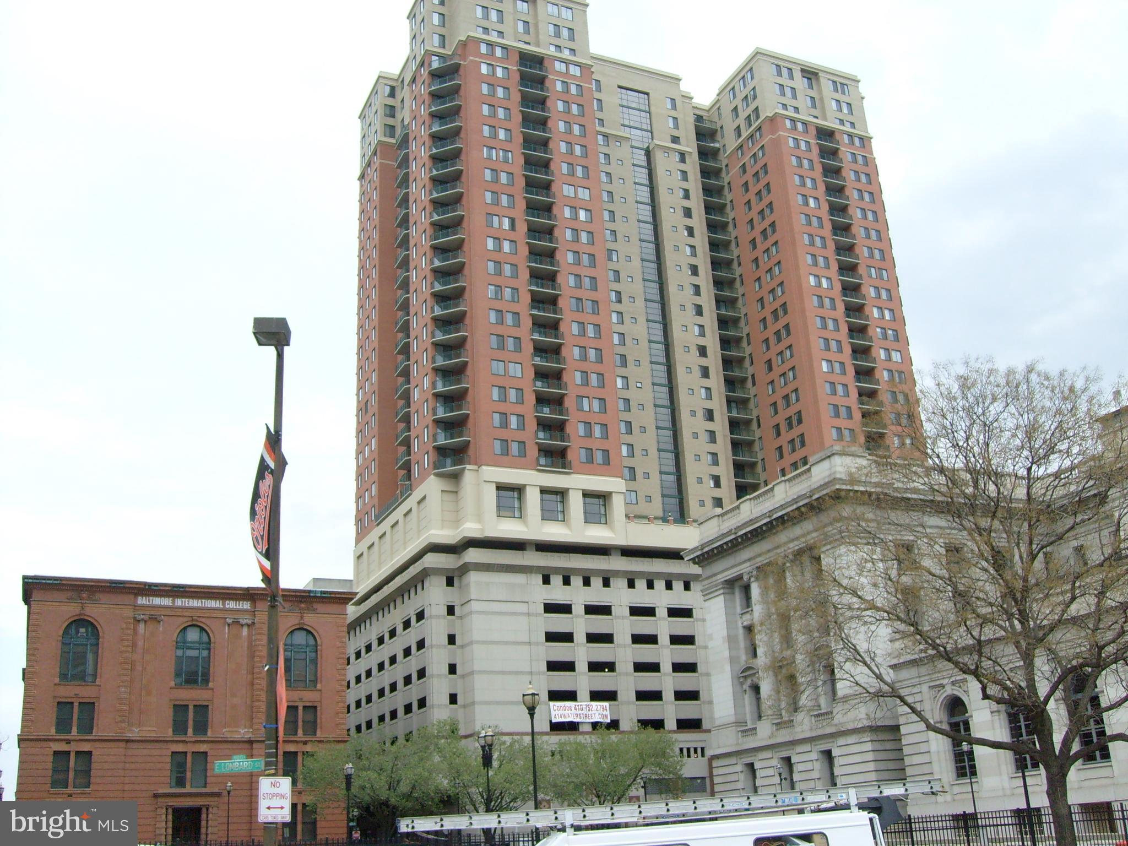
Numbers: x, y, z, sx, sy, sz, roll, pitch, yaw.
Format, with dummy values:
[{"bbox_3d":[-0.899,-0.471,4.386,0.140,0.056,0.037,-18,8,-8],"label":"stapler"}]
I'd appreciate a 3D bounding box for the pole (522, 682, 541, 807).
[{"bbox_3d":[-0.661,8.972,27.065,0.450,5.586,0.450,6,-23,-24],"label":"pole"}]

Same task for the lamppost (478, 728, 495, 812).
[{"bbox_3d":[-2.843,14.882,43.456,0.480,6.211,1.150,6,-23,-24],"label":"lamppost"}]

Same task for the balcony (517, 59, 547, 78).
[{"bbox_3d":[-3.916,-41.011,133.372,3.905,1.282,1.642,6,-23,-24],"label":"balcony"}]

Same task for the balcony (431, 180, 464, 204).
[{"bbox_3d":[-12.774,-25.638,127.799,4.277,1.300,2.507,-10,-22,18],"label":"balcony"}]

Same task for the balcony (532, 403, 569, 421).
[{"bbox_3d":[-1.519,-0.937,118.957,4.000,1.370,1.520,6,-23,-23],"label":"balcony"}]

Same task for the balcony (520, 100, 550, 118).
[{"bbox_3d":[-3.594,-35.681,131.319,3.905,1.282,1.642,6,-23,-24],"label":"balcony"}]

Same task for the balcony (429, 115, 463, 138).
[{"bbox_3d":[-13.205,-33.180,128.474,4.435,1.282,1.872,-10,-22,18],"label":"balcony"}]

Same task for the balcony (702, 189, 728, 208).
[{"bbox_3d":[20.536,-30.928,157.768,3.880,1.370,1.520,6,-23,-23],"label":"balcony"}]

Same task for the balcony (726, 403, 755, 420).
[{"bbox_3d":[22.003,-1.018,145.258,3.782,1.282,1.642,6,-23,-24],"label":"balcony"}]

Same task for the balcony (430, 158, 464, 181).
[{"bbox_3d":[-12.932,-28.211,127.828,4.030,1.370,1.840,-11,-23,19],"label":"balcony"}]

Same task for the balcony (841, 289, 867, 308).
[{"bbox_3d":[35.776,-15.311,142.759,3.946,1.296,2.074,6,-22,-25],"label":"balcony"}]

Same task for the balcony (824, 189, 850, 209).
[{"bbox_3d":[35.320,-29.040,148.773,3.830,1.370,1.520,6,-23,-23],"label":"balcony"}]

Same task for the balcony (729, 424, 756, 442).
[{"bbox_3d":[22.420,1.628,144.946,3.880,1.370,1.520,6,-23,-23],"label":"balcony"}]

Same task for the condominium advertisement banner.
[{"bbox_3d":[1.577,27.299,107.689,6.221,1.843,0.050,6,-22,-25],"label":"condominium advertisement banner"}]

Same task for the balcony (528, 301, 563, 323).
[{"bbox_3d":[-2.242,-11.624,122.394,3.946,1.296,2.074,6,-22,-25],"label":"balcony"}]

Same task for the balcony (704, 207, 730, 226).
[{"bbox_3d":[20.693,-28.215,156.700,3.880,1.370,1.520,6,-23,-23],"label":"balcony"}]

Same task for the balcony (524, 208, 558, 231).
[{"bbox_3d":[-2.804,-22.369,126.186,3.905,1.282,1.642,6,-23,-24],"label":"balcony"}]

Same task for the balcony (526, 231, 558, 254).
[{"bbox_3d":[-2.679,-19.685,125.159,3.905,1.282,1.642,6,-23,-24],"label":"balcony"}]

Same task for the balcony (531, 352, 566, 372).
[{"bbox_3d":[-1.929,-6.222,120.450,3.946,1.296,2.074,6,-22,-25],"label":"balcony"}]

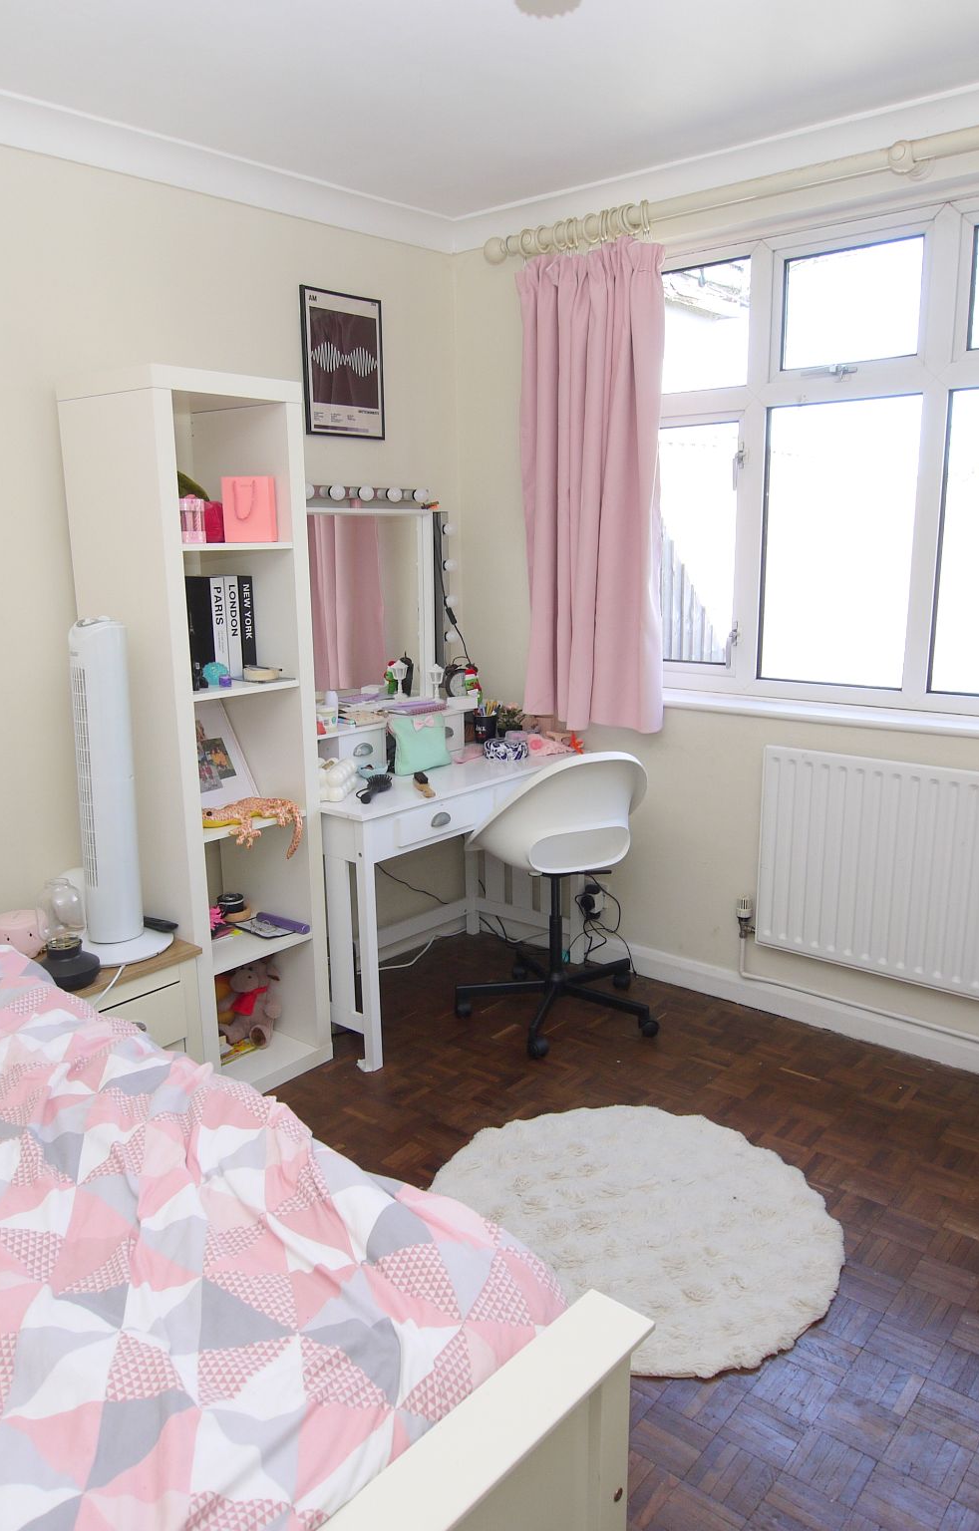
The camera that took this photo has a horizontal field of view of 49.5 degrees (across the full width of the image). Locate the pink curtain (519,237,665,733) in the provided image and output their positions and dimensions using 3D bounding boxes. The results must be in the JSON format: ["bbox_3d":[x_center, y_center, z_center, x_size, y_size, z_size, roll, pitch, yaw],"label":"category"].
[{"bbox_3d":[0.310,-0.825,3.298,0.515,1.430,0.120,10,17,41],"label":"pink curtain"}]

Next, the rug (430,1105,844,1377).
[{"bbox_3d":[0.300,0.990,2.340,0.925,0.030,0.925,-1,12,0],"label":"rug"}]

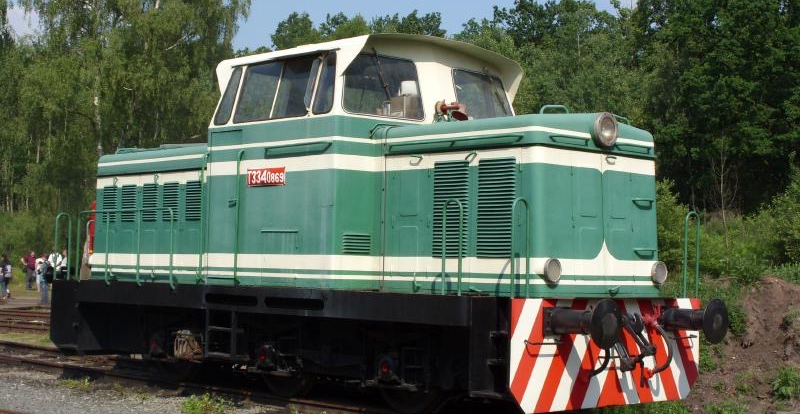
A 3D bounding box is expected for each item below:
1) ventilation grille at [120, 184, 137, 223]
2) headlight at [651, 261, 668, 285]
[{"bbox_3d":[-3.514,-0.041,20.696,0.040,0.470,0.335,3,-3,-43],"label":"ventilation grille"},{"bbox_3d":[2.680,0.690,16.524,0.238,0.238,0.110,3,-3,-44],"label":"headlight"}]

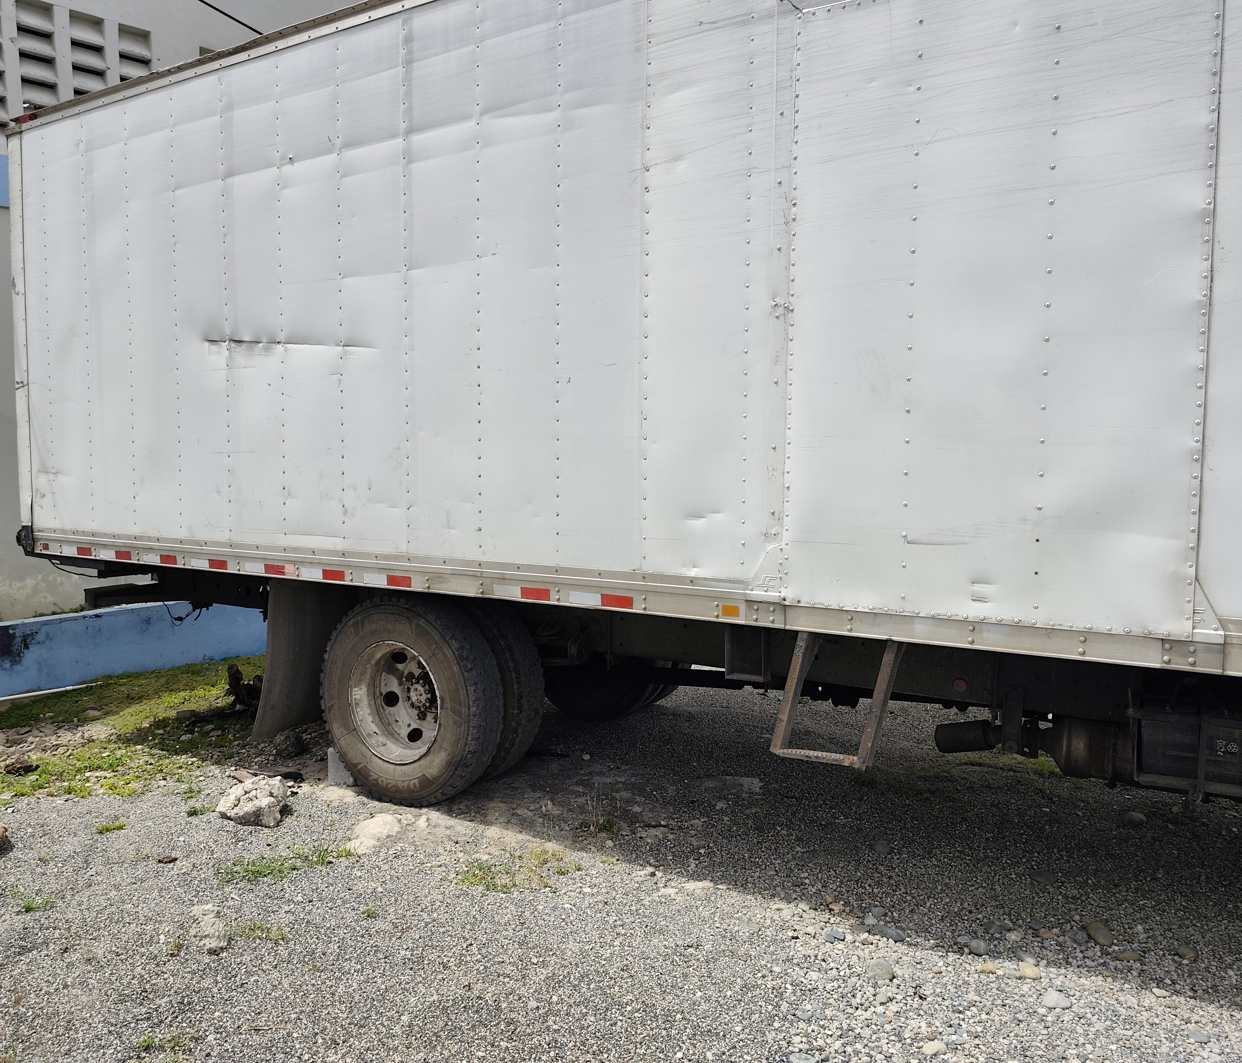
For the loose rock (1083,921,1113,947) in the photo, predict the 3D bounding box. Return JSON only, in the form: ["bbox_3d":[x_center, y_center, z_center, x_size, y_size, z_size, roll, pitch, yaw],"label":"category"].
[{"bbox_3d":[1.633,1.377,3.222,0.085,0.045,0.115,0,4,-7],"label":"loose rock"}]

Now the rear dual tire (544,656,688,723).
[{"bbox_3d":[-0.065,0.731,6.274,0.985,0.970,0.614,3,4,30],"label":"rear dual tire"}]

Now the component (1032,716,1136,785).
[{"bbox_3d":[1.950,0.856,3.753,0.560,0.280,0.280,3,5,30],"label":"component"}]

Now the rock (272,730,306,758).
[{"bbox_3d":[-1.776,1.136,5.044,0.190,0.140,0.170,-1,4,-20],"label":"rock"}]

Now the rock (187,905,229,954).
[{"bbox_3d":[-1.389,1.335,3.168,0.145,0.090,0.180,-2,4,-24],"label":"rock"}]

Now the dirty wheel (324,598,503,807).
[{"bbox_3d":[-1.037,0.820,4.605,0.985,0.970,0.275,3,4,30],"label":"dirty wheel"}]

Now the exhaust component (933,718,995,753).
[{"bbox_3d":[1.473,0.880,4.036,0.225,0.128,0.128,-11,-2,31],"label":"exhaust component"}]

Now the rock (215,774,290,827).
[{"bbox_3d":[-1.667,1.211,4.265,0.310,0.180,0.250,-2,5,-32],"label":"rock"}]

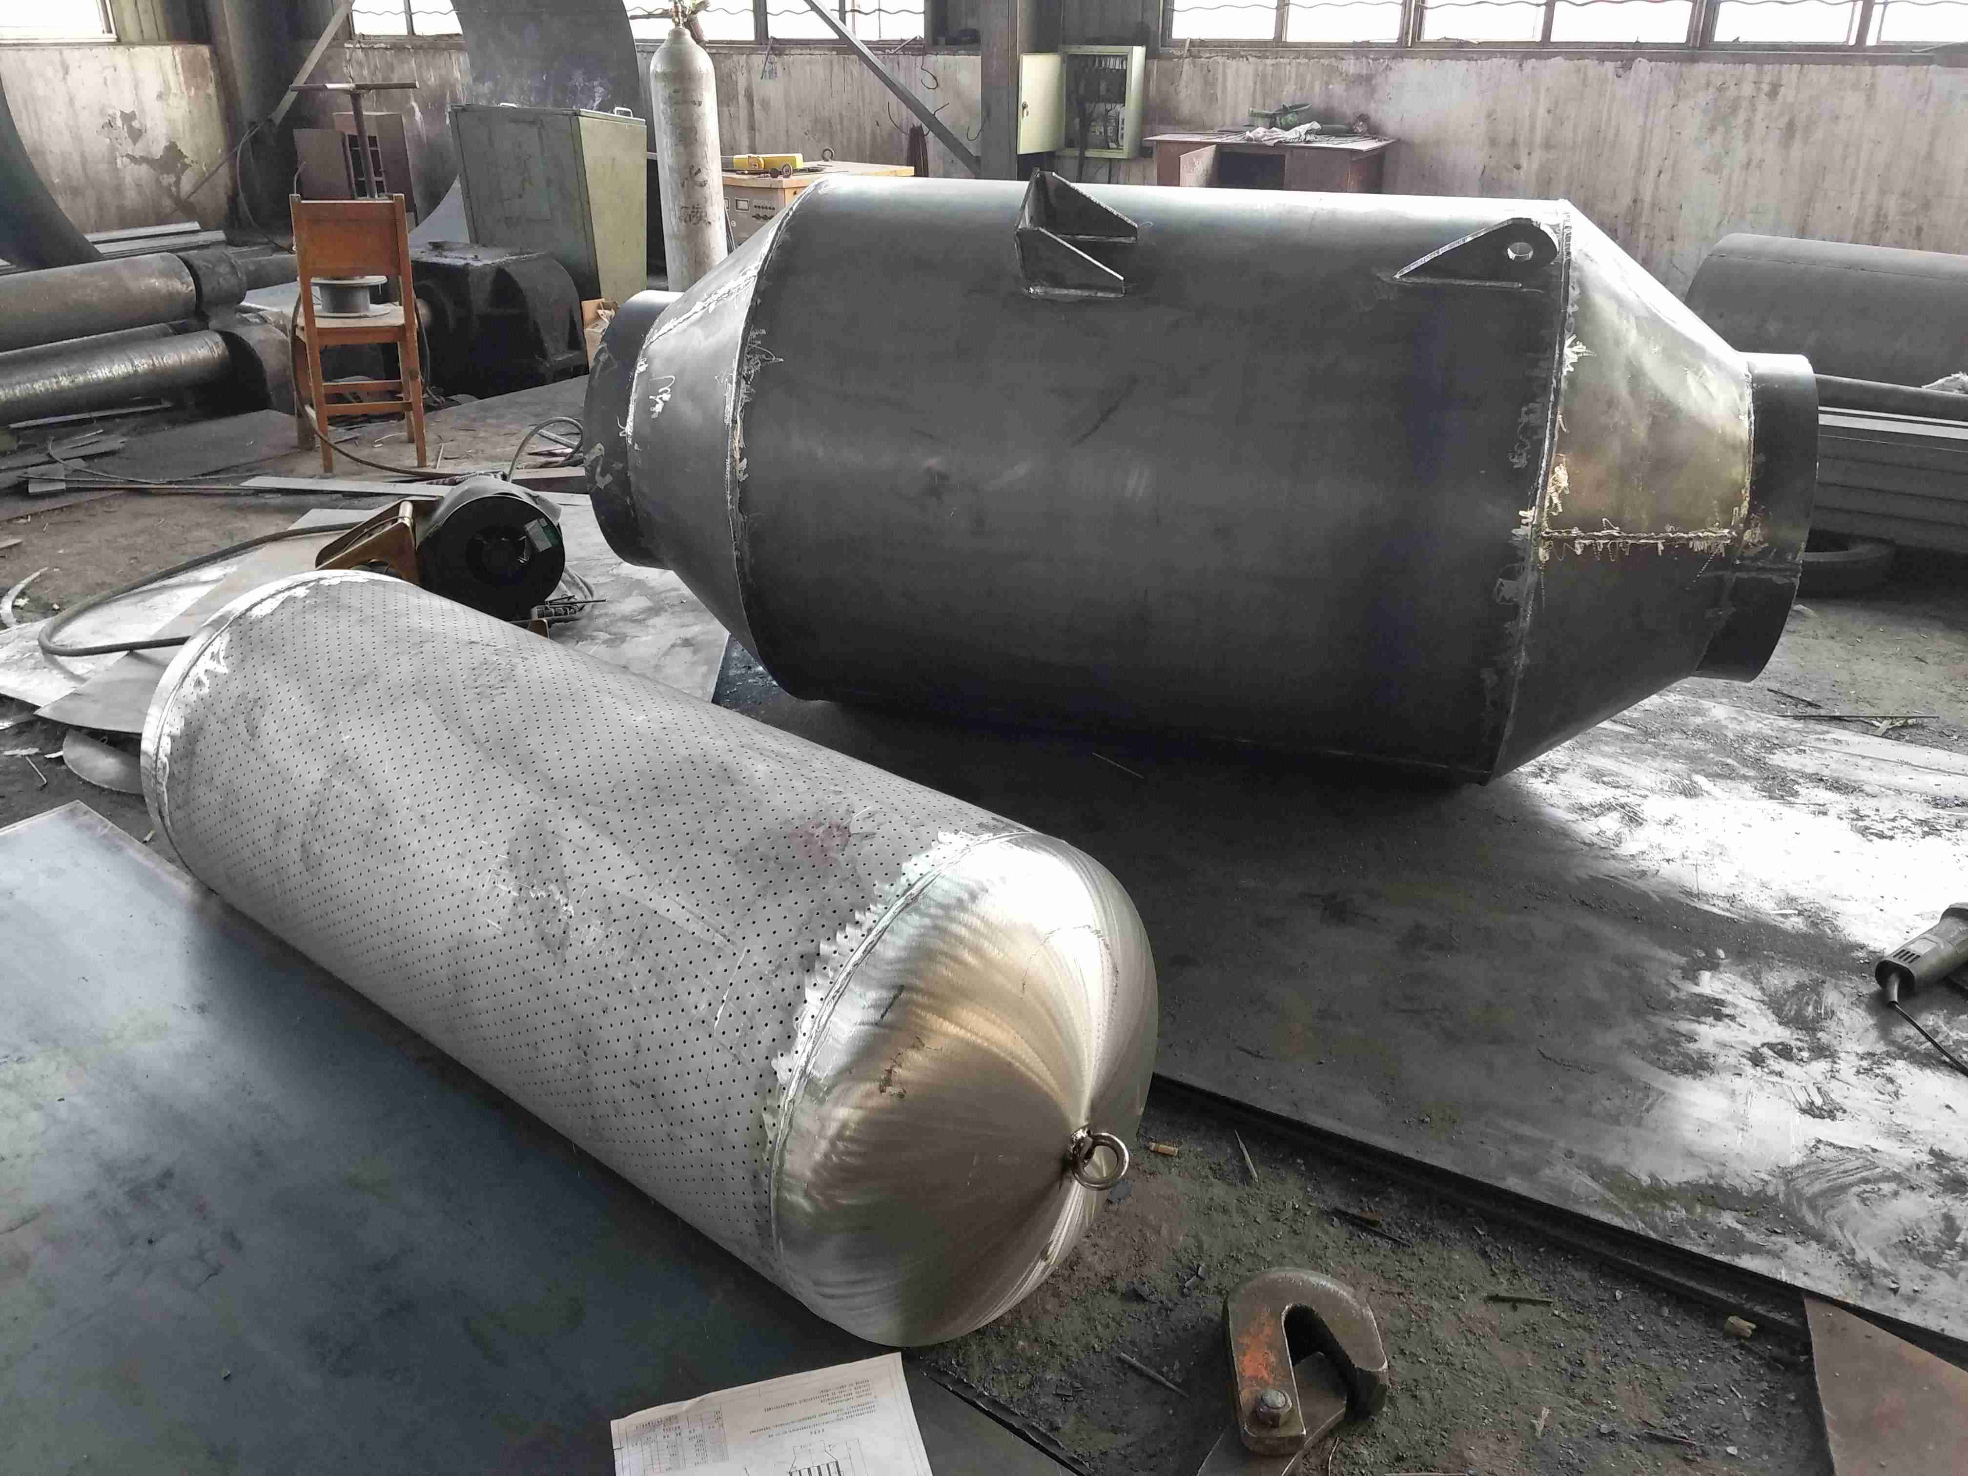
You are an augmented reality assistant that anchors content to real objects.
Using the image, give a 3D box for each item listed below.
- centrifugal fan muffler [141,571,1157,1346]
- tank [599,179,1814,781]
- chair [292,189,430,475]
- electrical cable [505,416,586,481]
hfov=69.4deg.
[{"bbox_3d":[-0.447,0.207,1.801,1.493,0.539,0.539,20,32,34],"label":"centrifugal fan muffler"},{"bbox_3d":[0.329,-0.502,2.704,2.110,1.030,1.030,7,27,15],"label":"tank"},{"bbox_3d":[-2.022,-1.321,4.609,0.370,0.850,0.410,-8,27,-15],"label":"chair"},{"bbox_3d":[-1.450,-0.975,4.679,0.270,0.180,0.250,0,26,0],"label":"electrical cable"}]

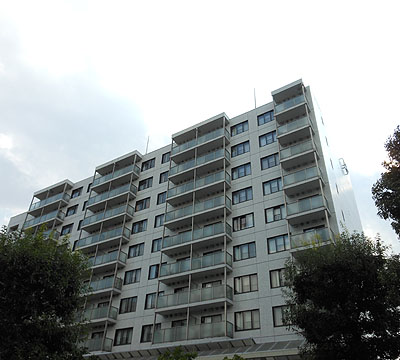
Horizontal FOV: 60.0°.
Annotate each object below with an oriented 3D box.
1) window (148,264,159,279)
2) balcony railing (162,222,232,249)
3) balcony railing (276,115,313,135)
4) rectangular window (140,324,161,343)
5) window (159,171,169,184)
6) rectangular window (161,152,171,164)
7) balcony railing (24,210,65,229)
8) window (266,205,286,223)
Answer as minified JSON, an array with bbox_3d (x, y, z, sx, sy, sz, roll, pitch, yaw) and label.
[{"bbox_3d":[-4.251,9.111,34.838,2.208,1.413,0.120,-19,-40,28],"label":"window"},{"bbox_3d":[-0.340,5.487,32.657,6.907,1.142,1.222,-19,-40,27],"label":"balcony railing"},{"bbox_3d":[8.925,-4.691,32.686,3.107,1.091,1.201,-19,-40,28],"label":"balcony railing"},{"bbox_3d":[-4.454,13.819,31.311,2.168,1.399,0.150,-19,-40,28],"label":"rectangular window"},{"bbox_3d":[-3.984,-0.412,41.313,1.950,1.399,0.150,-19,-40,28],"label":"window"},{"bbox_3d":[-3.809,-2.820,42.623,2.178,1.422,0.129,-19,-40,28],"label":"rectangular window"},{"bbox_3d":[-22.848,6.188,50.642,7.793,1.225,1.263,-19,-39,28],"label":"balcony railing"},{"bbox_3d":[6.725,2.868,30.197,2.168,1.399,0.150,-19,-40,28],"label":"window"}]

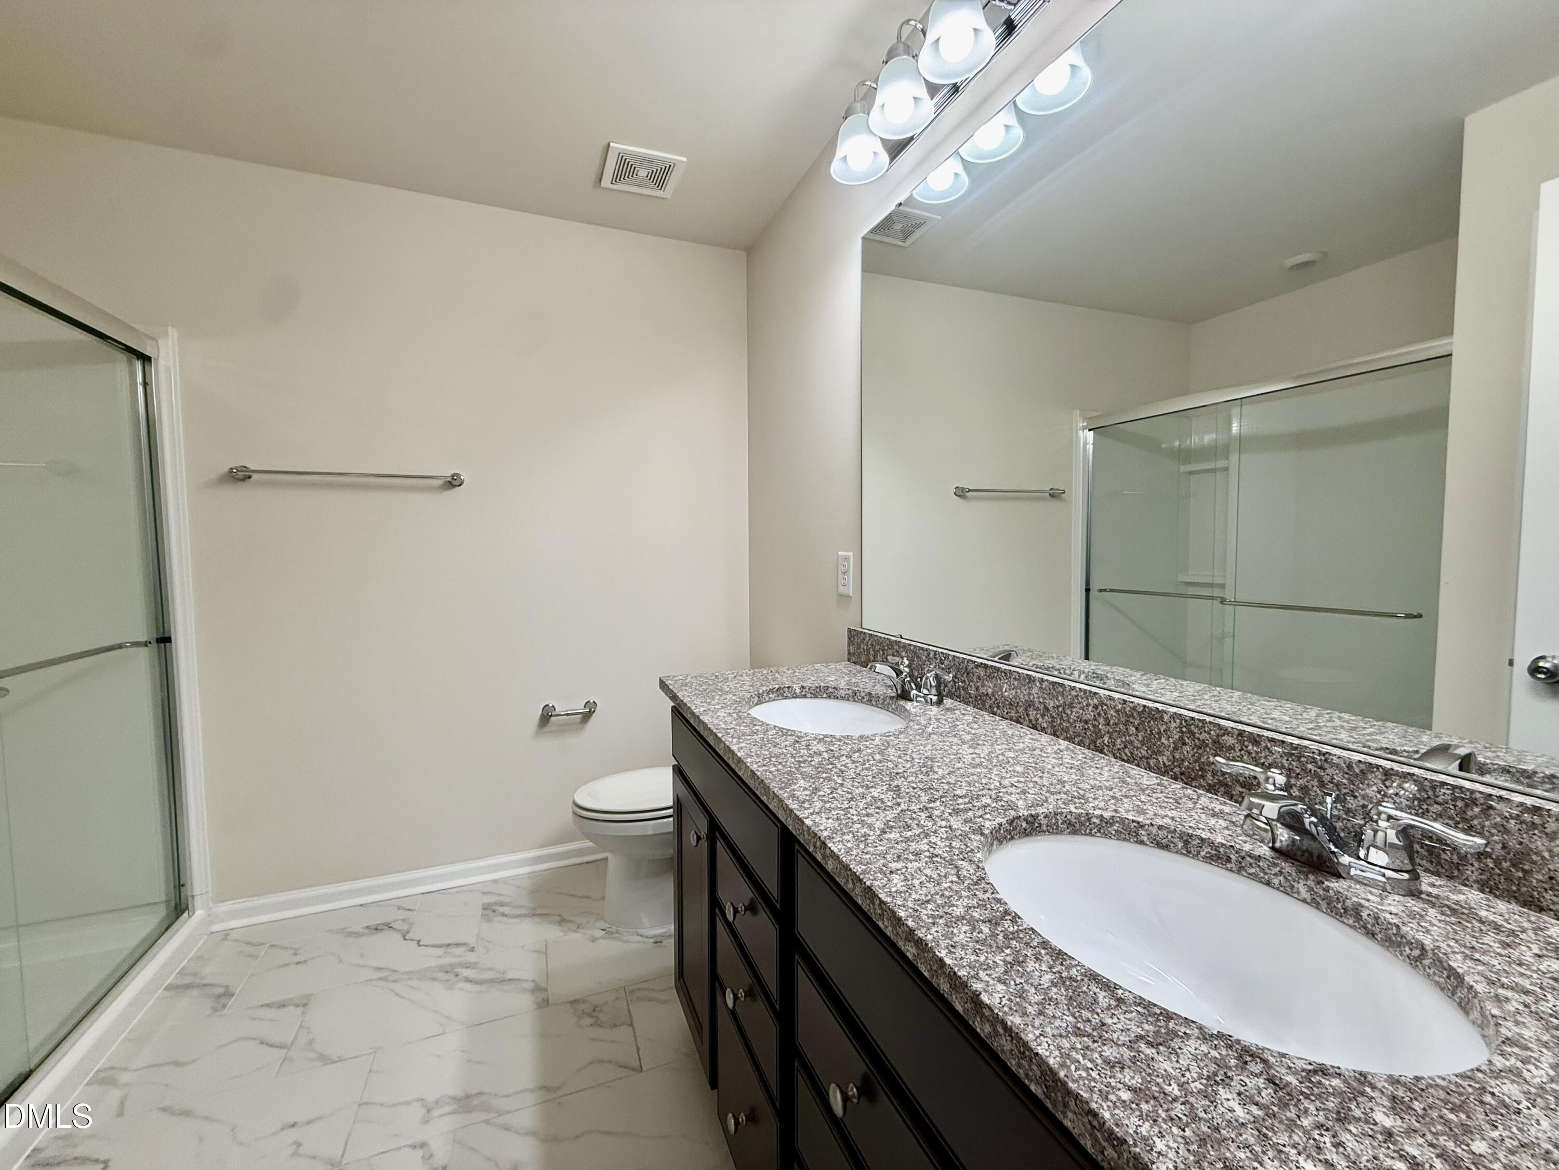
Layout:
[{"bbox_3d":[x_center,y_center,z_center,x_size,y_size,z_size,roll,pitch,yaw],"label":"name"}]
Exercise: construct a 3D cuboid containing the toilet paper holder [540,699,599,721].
[{"bbox_3d":[-0.786,0.475,2.381,0.204,0.050,0.080,-2,4,-22],"label":"toilet paper holder"}]

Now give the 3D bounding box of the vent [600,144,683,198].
[{"bbox_3d":[-0.439,-1.320,2.023,0.228,0.024,0.228,-2,4,-22],"label":"vent"}]

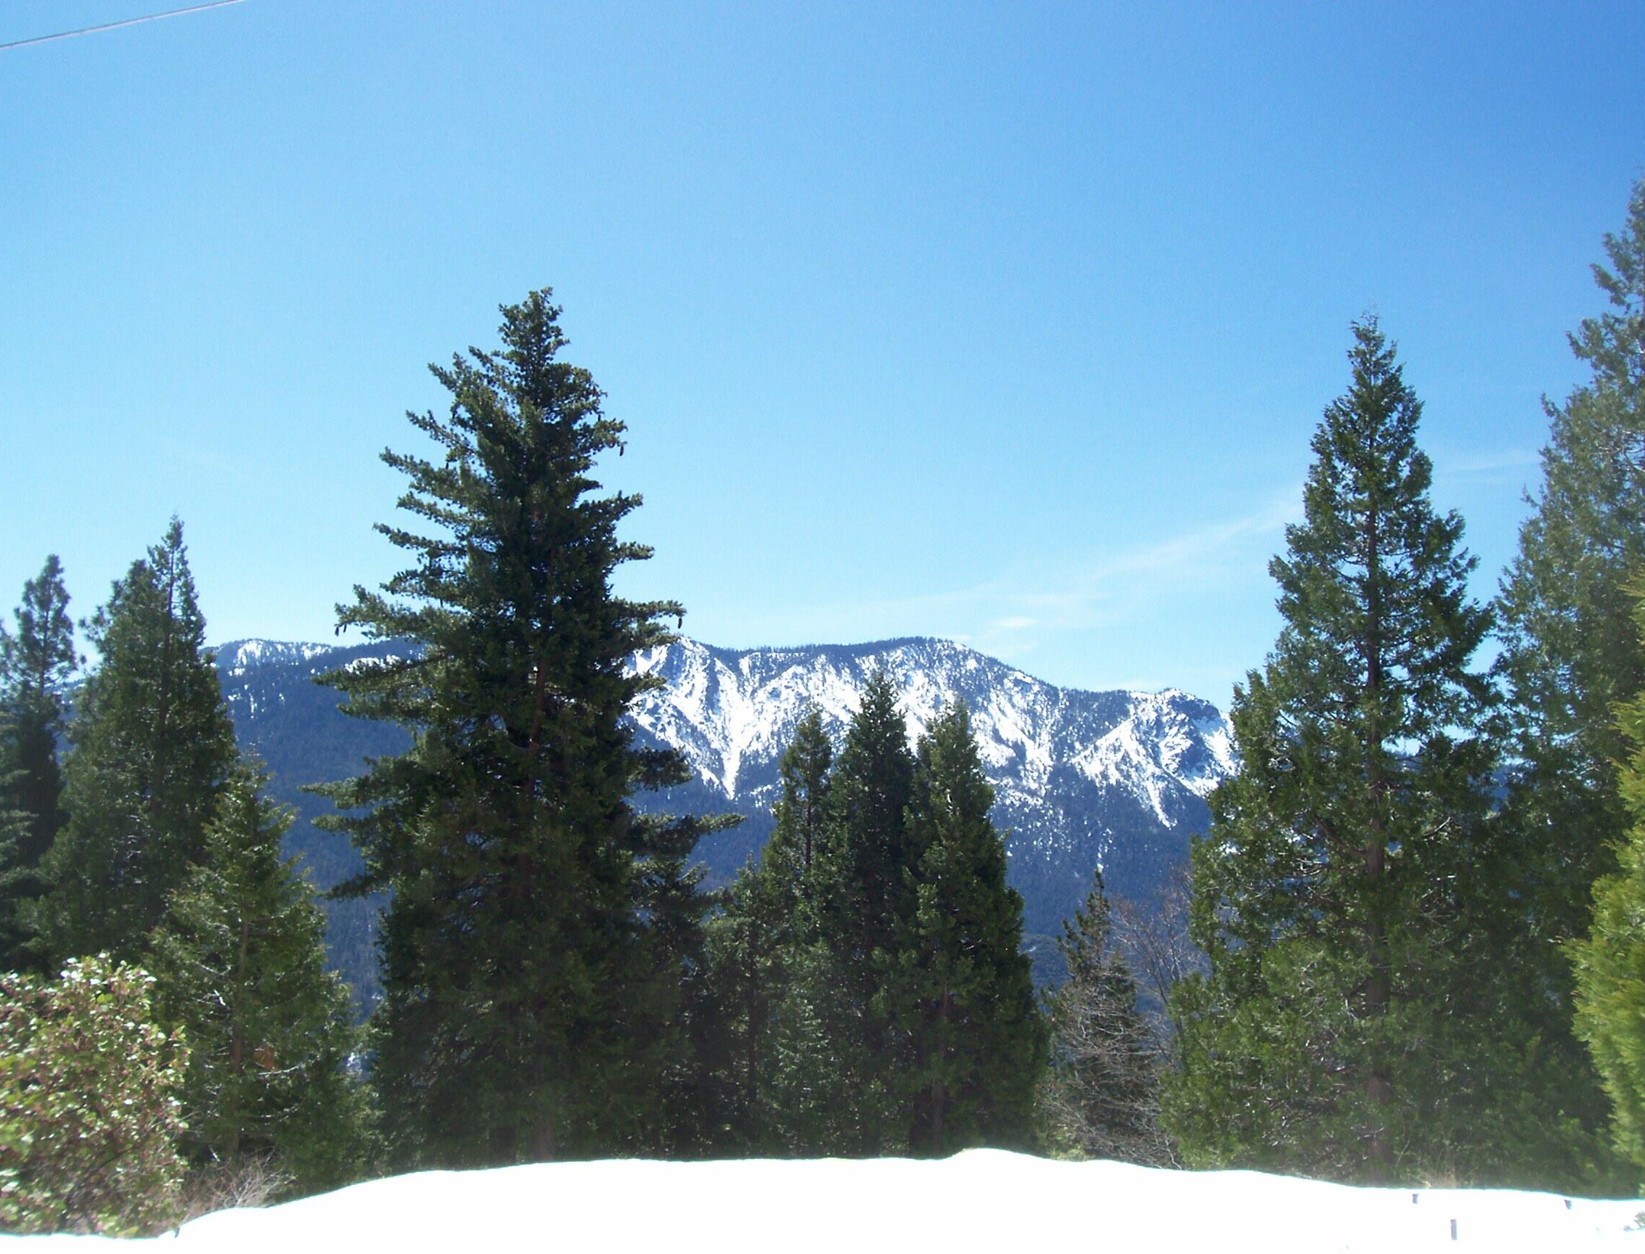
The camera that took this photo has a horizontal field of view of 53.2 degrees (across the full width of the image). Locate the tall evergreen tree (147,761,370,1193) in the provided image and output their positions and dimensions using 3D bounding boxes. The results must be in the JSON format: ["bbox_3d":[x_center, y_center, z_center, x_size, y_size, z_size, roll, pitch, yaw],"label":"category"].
[{"bbox_3d":[-8.581,5.359,25.000,3.310,6.700,3.310,0,-4,0],"label":"tall evergreen tree"}]

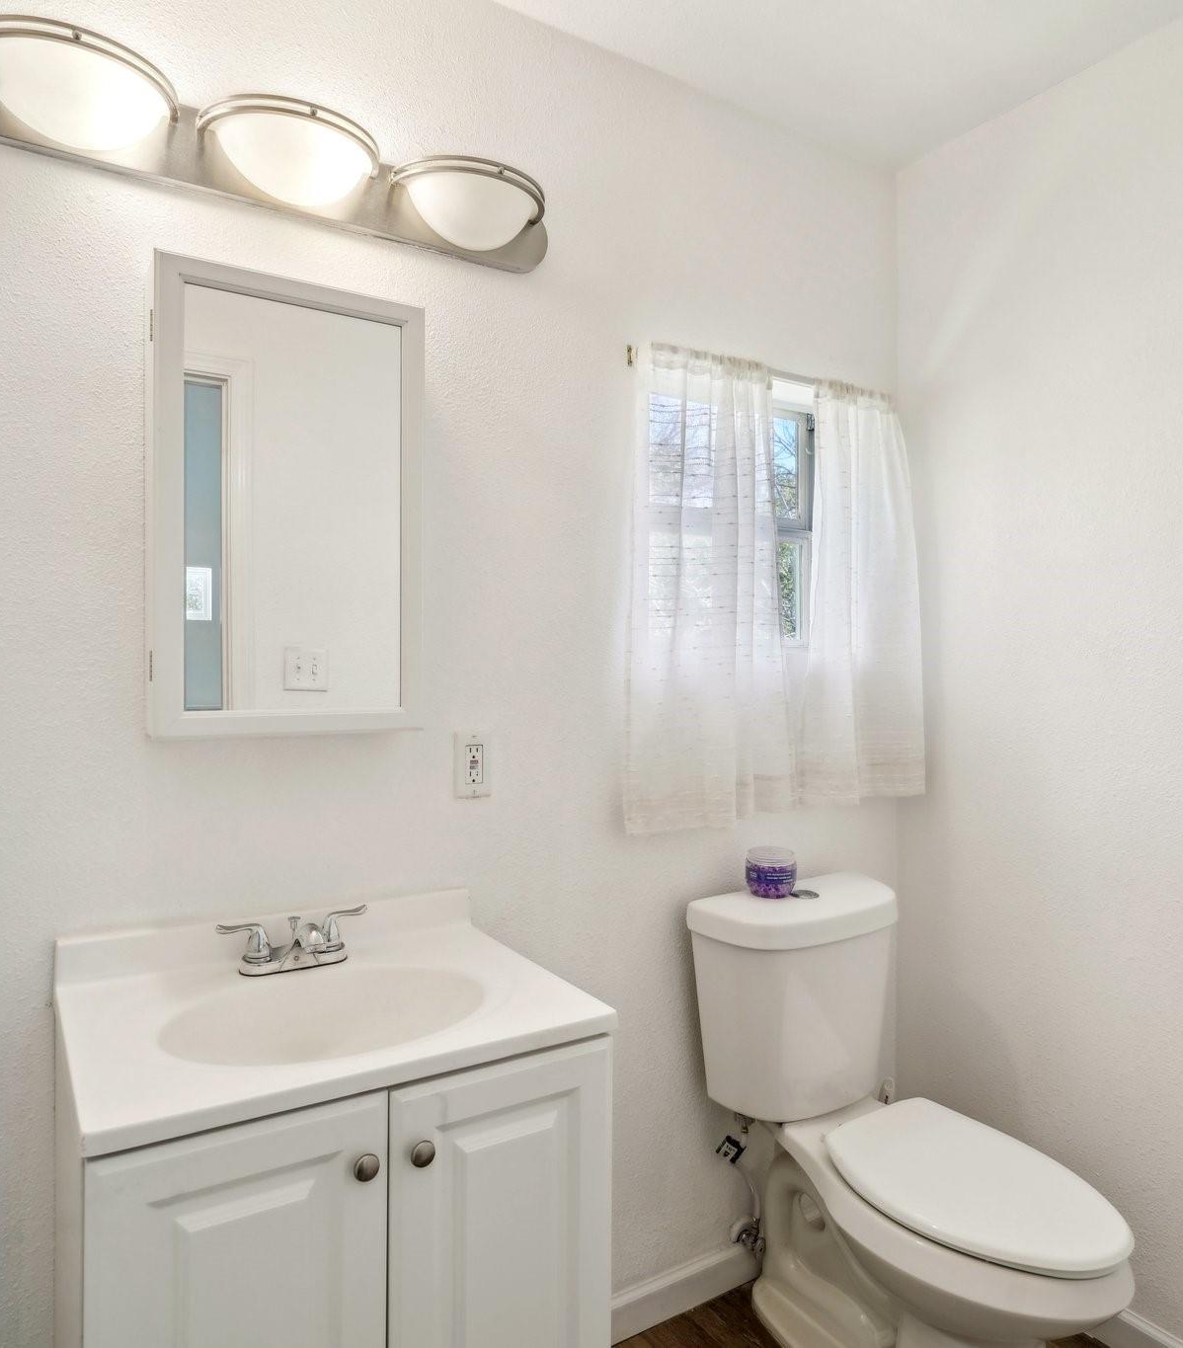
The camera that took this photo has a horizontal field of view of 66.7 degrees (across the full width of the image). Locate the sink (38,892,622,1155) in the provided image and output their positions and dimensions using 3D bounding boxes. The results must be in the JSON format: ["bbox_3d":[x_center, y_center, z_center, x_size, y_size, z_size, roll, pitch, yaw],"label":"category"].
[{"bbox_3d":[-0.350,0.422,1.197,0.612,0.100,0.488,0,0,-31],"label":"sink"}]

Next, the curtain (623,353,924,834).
[{"bbox_3d":[0.413,-0.173,1.894,0.790,0.930,0.080,0,0,-31],"label":"curtain"}]

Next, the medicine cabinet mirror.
[{"bbox_3d":[-0.455,-0.243,1.352,0.382,0.660,0.117,0,0,-31],"label":"medicine cabinet mirror"}]

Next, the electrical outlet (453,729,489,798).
[{"bbox_3d":[-0.207,0.159,1.565,0.071,0.116,0.009,0,0,-31],"label":"electrical outlet"}]

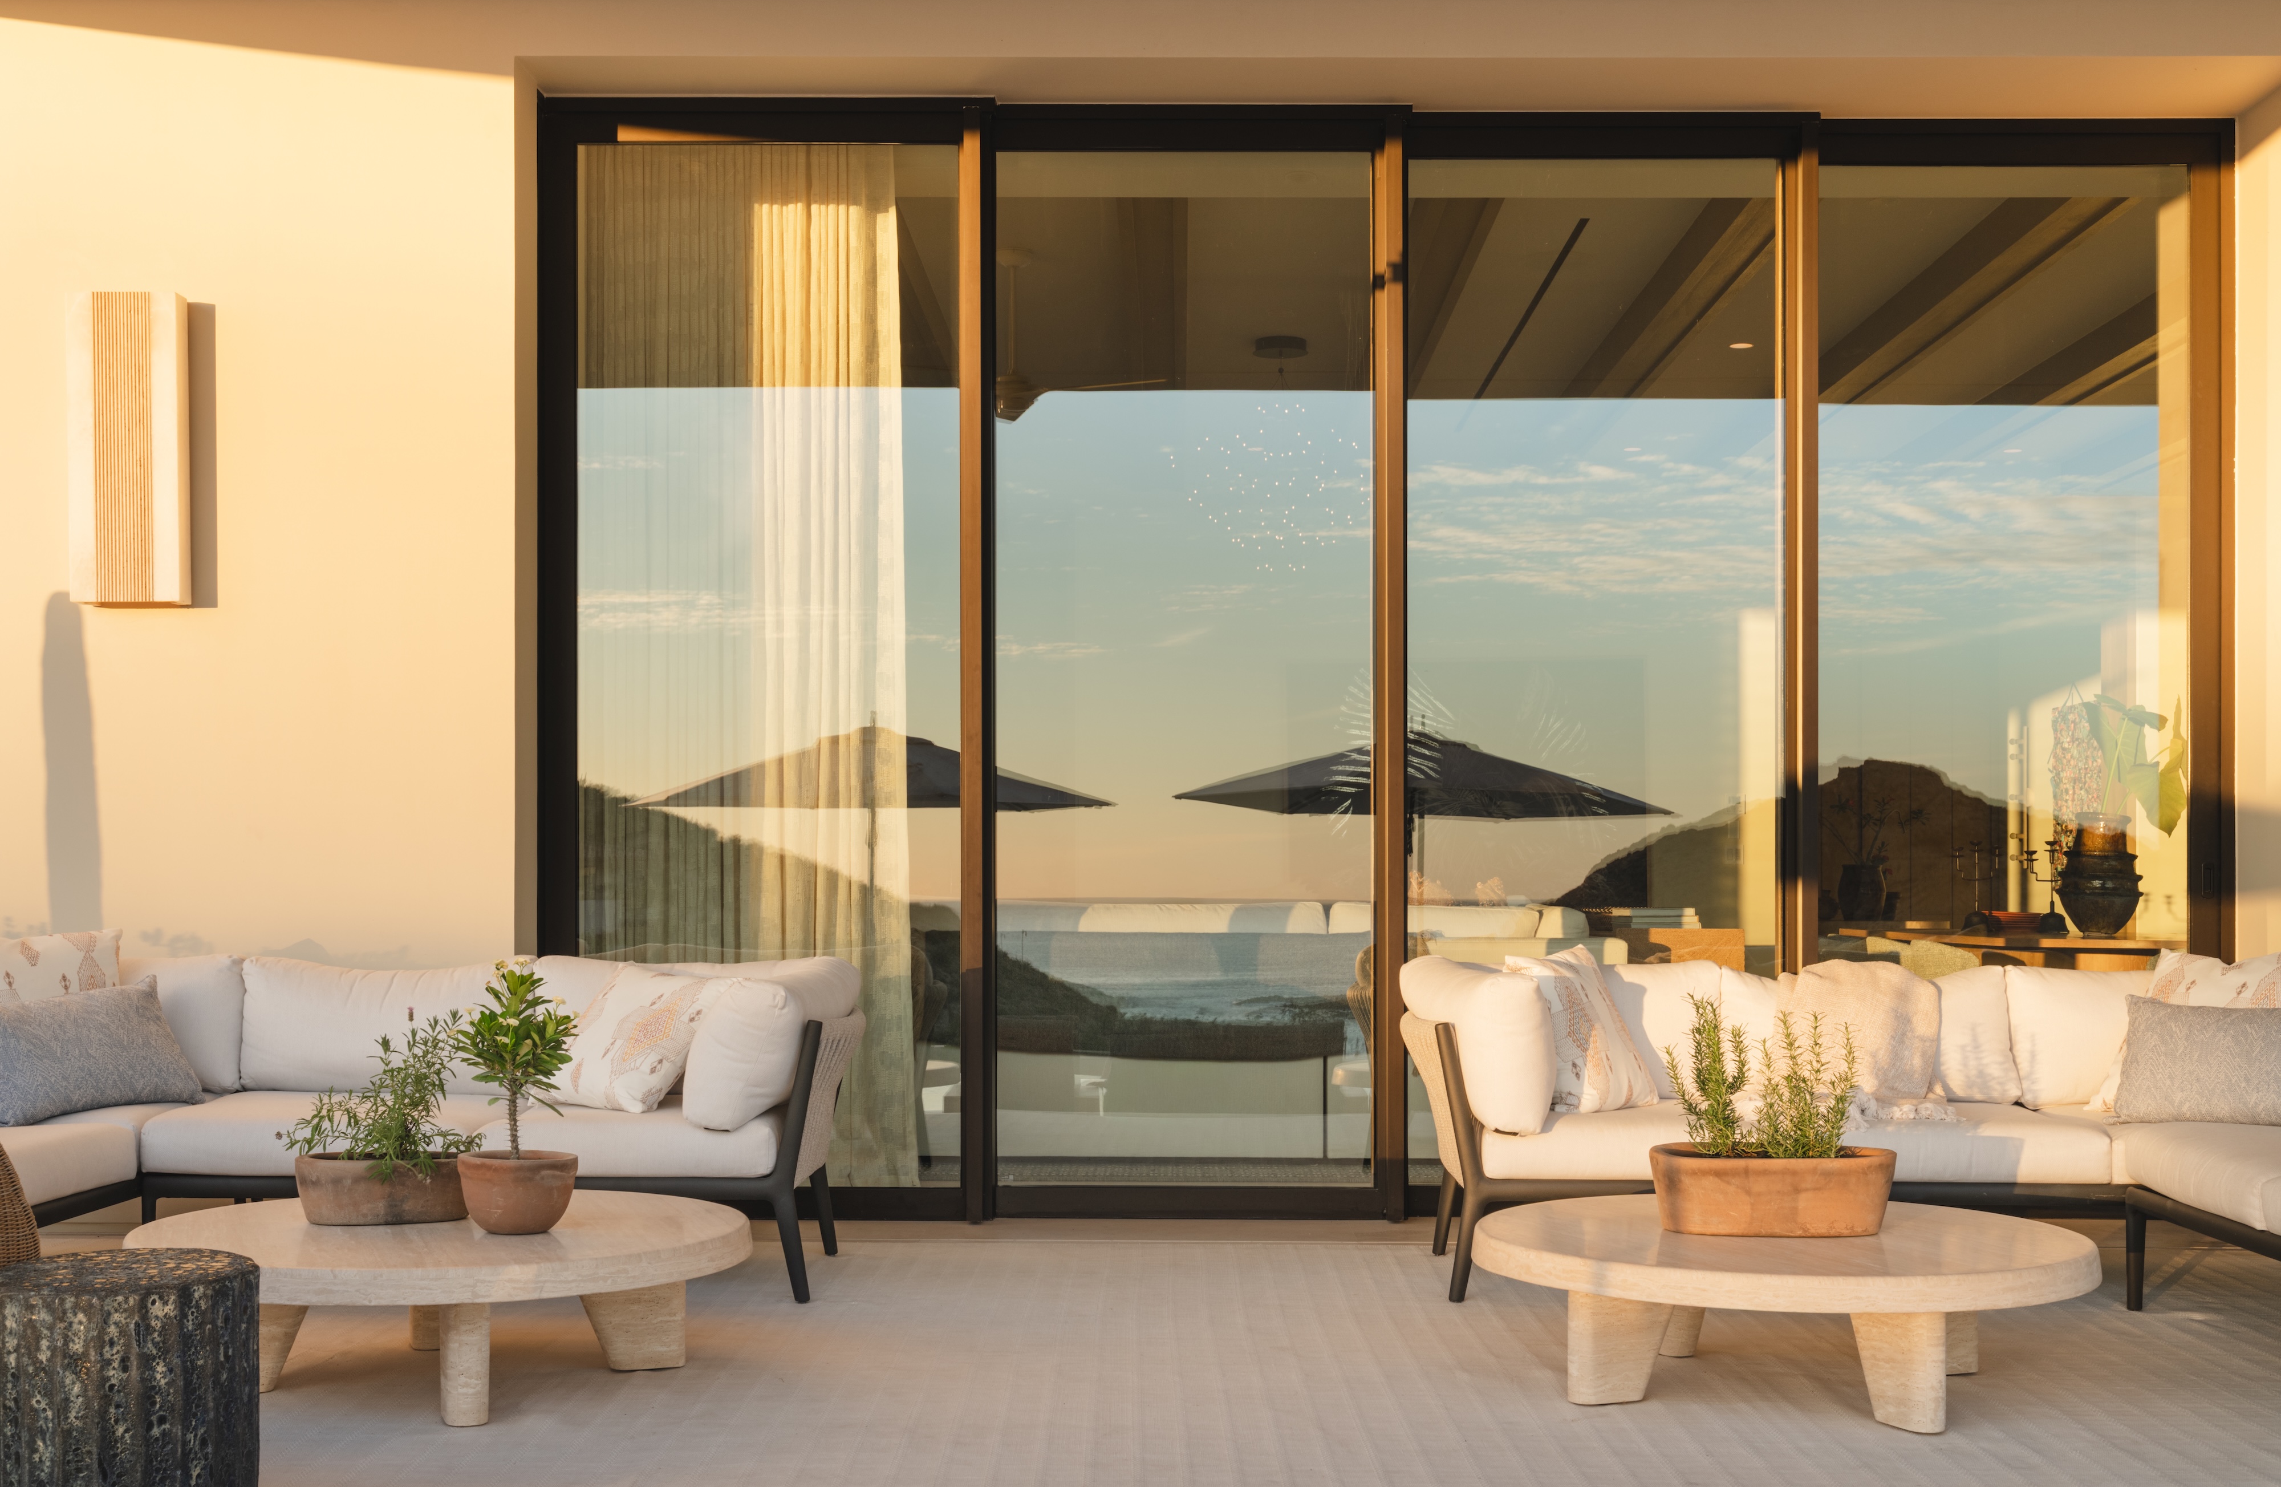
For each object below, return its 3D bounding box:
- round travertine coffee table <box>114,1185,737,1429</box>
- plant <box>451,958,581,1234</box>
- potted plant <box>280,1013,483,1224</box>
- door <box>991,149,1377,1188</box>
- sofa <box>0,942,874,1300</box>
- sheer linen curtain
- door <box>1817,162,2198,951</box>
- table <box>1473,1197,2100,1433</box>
[{"bbox_3d":[-1.384,1.105,4.990,1.215,0.315,1.215,0,-2,0],"label":"round travertine coffee table"},{"bbox_3d":[-1.215,0.680,4.930,0.250,0.530,0.250,0,-2,0],"label":"plant"},{"bbox_3d":[-1.529,0.751,5.110,0.425,0.410,0.250,0,-2,0],"label":"potted plant"},{"bbox_3d":[0.127,-0.220,7.530,1.200,3.150,0.080,0,0,0],"label":"door"},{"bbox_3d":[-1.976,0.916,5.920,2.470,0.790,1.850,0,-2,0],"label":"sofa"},{"bbox_3d":[-1.228,-0.237,7.850,1.080,3.270,0.150,0,0,0],"label":"sheer linen curtain"},{"bbox_3d":[2.627,-0.216,7.680,1.200,3.130,0.080,0,0,0],"label":"door"},{"bbox_3d":[1.252,1.100,4.910,1.215,0.315,1.215,0,-2,0],"label":"table"}]

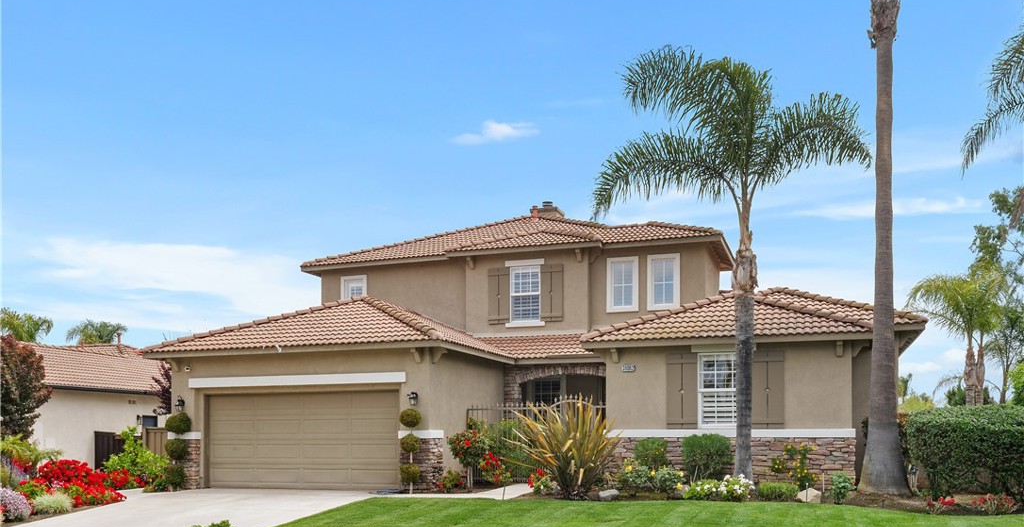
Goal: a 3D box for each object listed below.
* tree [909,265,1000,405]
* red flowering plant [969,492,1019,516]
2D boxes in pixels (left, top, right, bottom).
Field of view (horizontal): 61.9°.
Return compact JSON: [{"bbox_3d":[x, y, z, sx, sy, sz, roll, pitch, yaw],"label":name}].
[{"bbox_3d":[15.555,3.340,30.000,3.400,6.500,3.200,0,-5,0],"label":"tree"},{"bbox_3d":[7.576,3.784,13.400,0.740,0.380,0.600,0,-5,0],"label":"red flowering plant"}]

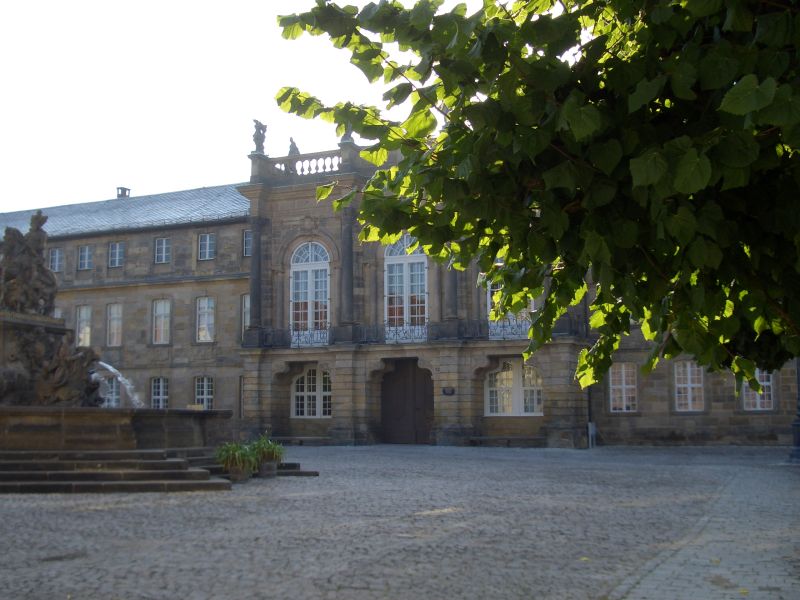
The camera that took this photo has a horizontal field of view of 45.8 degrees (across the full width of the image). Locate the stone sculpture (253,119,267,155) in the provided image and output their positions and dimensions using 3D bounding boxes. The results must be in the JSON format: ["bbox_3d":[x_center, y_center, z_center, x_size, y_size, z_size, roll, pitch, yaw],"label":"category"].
[{"bbox_3d":[-7.967,-9.259,53.918,0.680,1.850,0.620,-3,-8,22],"label":"stone sculpture"}]

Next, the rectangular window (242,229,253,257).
[{"bbox_3d":[-8.682,-3.368,56.068,1.190,1.613,0.200,-3,-8,22],"label":"rectangular window"}]

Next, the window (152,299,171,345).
[{"bbox_3d":[-14.542,1.363,57.839,1.190,2.755,0.200,-3,-8,22],"label":"window"}]

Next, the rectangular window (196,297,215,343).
[{"bbox_3d":[-11.606,1.188,56.674,1.190,2.755,0.200,-3,-8,22],"label":"rectangular window"}]

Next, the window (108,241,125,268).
[{"bbox_3d":[-17.798,-2.824,59.686,1.190,1.613,0.200,-3,-8,22],"label":"window"}]

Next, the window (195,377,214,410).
[{"bbox_3d":[-11.556,5.716,56.081,1.248,2.386,0.200,-3,-8,22],"label":"window"}]

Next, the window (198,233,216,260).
[{"bbox_3d":[-11.629,-3.192,57.238,1.190,1.613,0.200,-3,-8,22],"label":"window"}]

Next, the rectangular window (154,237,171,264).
[{"bbox_3d":[-14.578,-3.016,58.408,1.190,1.613,0.200,-3,-8,22],"label":"rectangular window"}]

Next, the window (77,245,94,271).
[{"bbox_3d":[-20.044,-2.689,60.577,1.190,1.613,0.200,-3,-8,22],"label":"window"}]

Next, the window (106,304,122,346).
[{"bbox_3d":[-17.763,1.556,59.117,1.190,2.755,0.200,-3,-8,22],"label":"window"}]

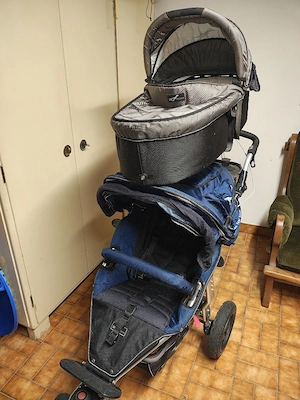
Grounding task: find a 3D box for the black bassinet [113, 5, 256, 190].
[{"bbox_3d":[0.151,-0.478,1.170,0.430,0.510,0.860,10,33,29],"label":"black bassinet"}]

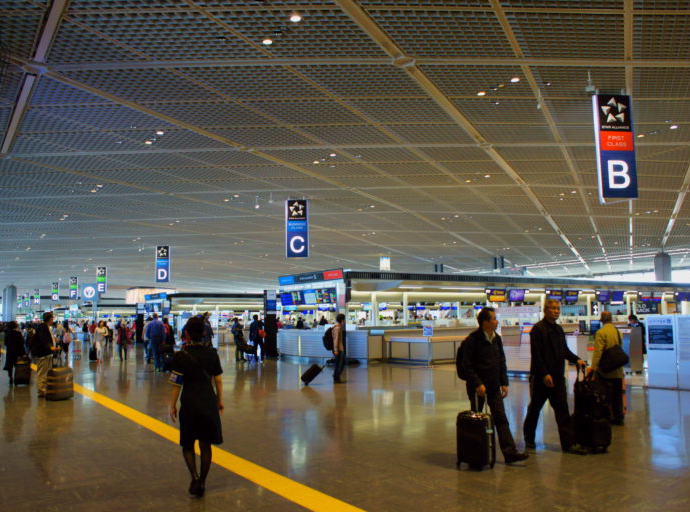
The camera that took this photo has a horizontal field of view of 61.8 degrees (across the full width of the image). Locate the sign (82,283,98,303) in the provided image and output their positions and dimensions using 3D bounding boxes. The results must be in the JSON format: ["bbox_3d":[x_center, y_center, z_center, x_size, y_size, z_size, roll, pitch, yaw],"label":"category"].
[{"bbox_3d":[-20.367,2.913,45.969,1.180,1.580,0.280,2,-7,-14],"label":"sign"}]

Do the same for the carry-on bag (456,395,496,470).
[{"bbox_3d":[1.370,1.858,6.108,0.360,0.730,0.230,-4,-7,27],"label":"carry-on bag"}]

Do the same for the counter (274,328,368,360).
[{"bbox_3d":[-0.751,3.344,21.501,4.100,1.120,0.900,-6,-8,42],"label":"counter"}]

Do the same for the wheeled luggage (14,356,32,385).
[{"bbox_3d":[-8.428,2.997,15.104,0.380,0.660,0.260,1,-6,-14],"label":"wheeled luggage"}]

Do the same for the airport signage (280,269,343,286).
[{"bbox_3d":[-1.434,0.903,23.267,0.180,0.400,4.940,-8,-1,-35],"label":"airport signage"}]

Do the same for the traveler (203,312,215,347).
[{"bbox_3d":[-4.115,2.634,17.300,0.380,1.790,0.500,-2,-6,12],"label":"traveler"}]

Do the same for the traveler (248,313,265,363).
[{"bbox_3d":[-3.326,3.091,21.663,0.450,1.730,0.500,3,-7,-30],"label":"traveler"}]

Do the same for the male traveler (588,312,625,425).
[{"bbox_3d":[3.863,1.642,8.588,0.470,1.620,0.350,1,-6,-17],"label":"male traveler"}]

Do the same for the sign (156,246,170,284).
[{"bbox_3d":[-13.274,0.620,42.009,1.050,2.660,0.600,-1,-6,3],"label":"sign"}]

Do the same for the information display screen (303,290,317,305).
[{"bbox_3d":[-1.553,1.894,26.155,0.120,0.620,1.080,5,-8,-36],"label":"information display screen"}]

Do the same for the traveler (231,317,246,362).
[{"bbox_3d":[-4.210,3.303,22.771,0.450,1.720,0.500,-2,-7,18],"label":"traveler"}]

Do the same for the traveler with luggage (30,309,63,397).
[{"bbox_3d":[-6.545,2.163,12.600,0.620,1.790,0.550,1,-6,-15],"label":"traveler with luggage"}]

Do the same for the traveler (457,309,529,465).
[{"bbox_3d":[1.648,1.428,6.480,0.660,1.700,0.580,-6,-8,38],"label":"traveler"}]

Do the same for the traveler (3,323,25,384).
[{"bbox_3d":[-8.735,2.552,15.200,0.520,1.640,0.420,1,-7,-21],"label":"traveler"}]

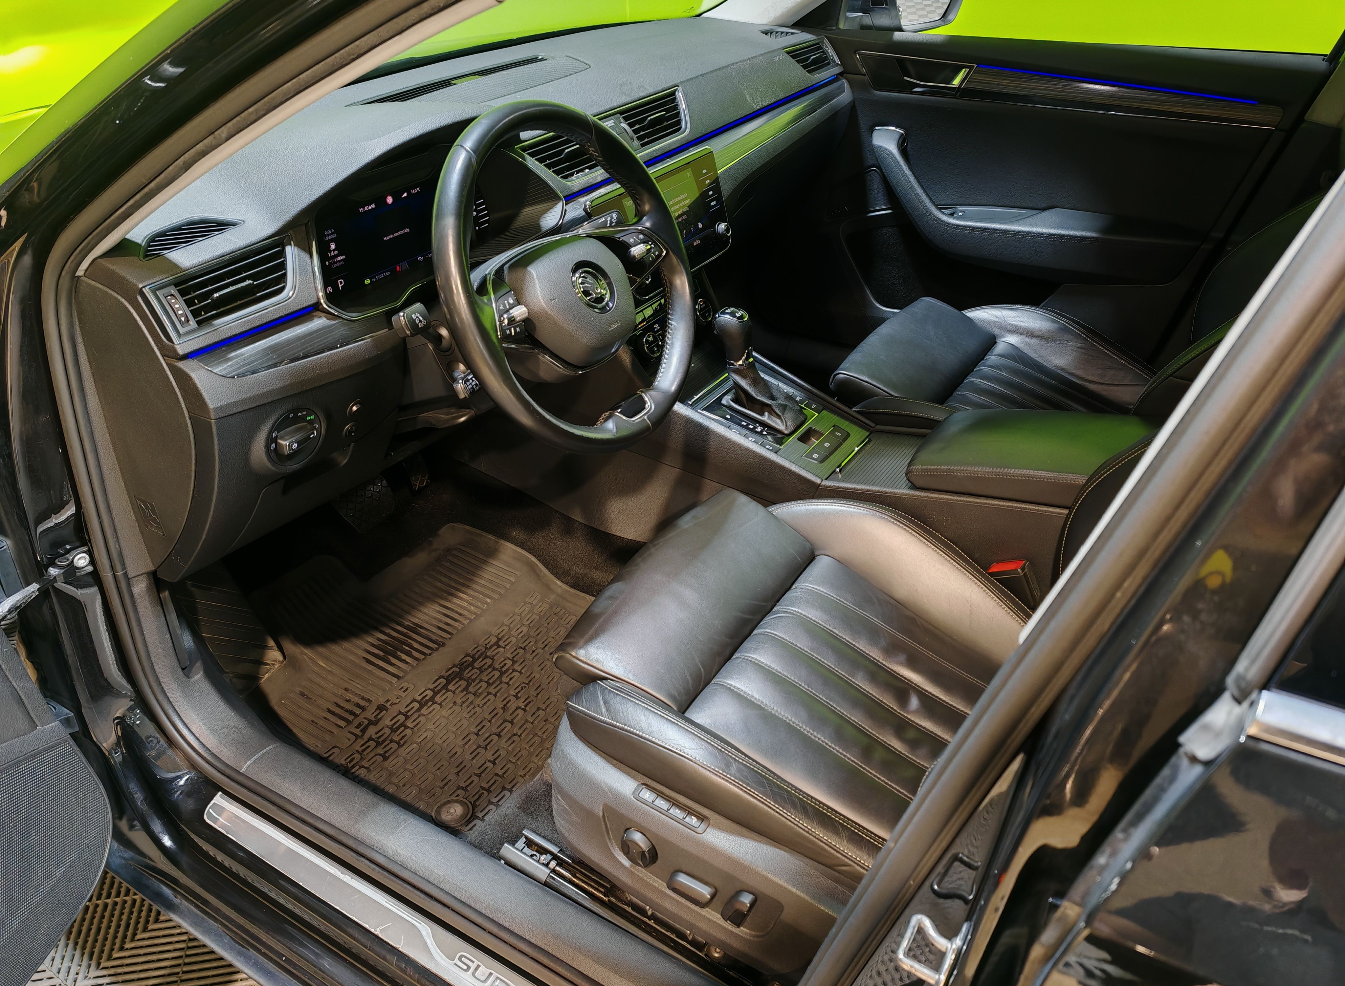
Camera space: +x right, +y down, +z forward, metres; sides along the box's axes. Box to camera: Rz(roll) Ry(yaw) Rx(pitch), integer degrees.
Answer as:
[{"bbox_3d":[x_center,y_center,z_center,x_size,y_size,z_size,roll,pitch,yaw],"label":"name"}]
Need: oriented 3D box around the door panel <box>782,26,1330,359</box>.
[{"bbox_3d":[0.598,-0.506,1.906,0.870,0.630,0.140,17,36,24],"label":"door panel"}]

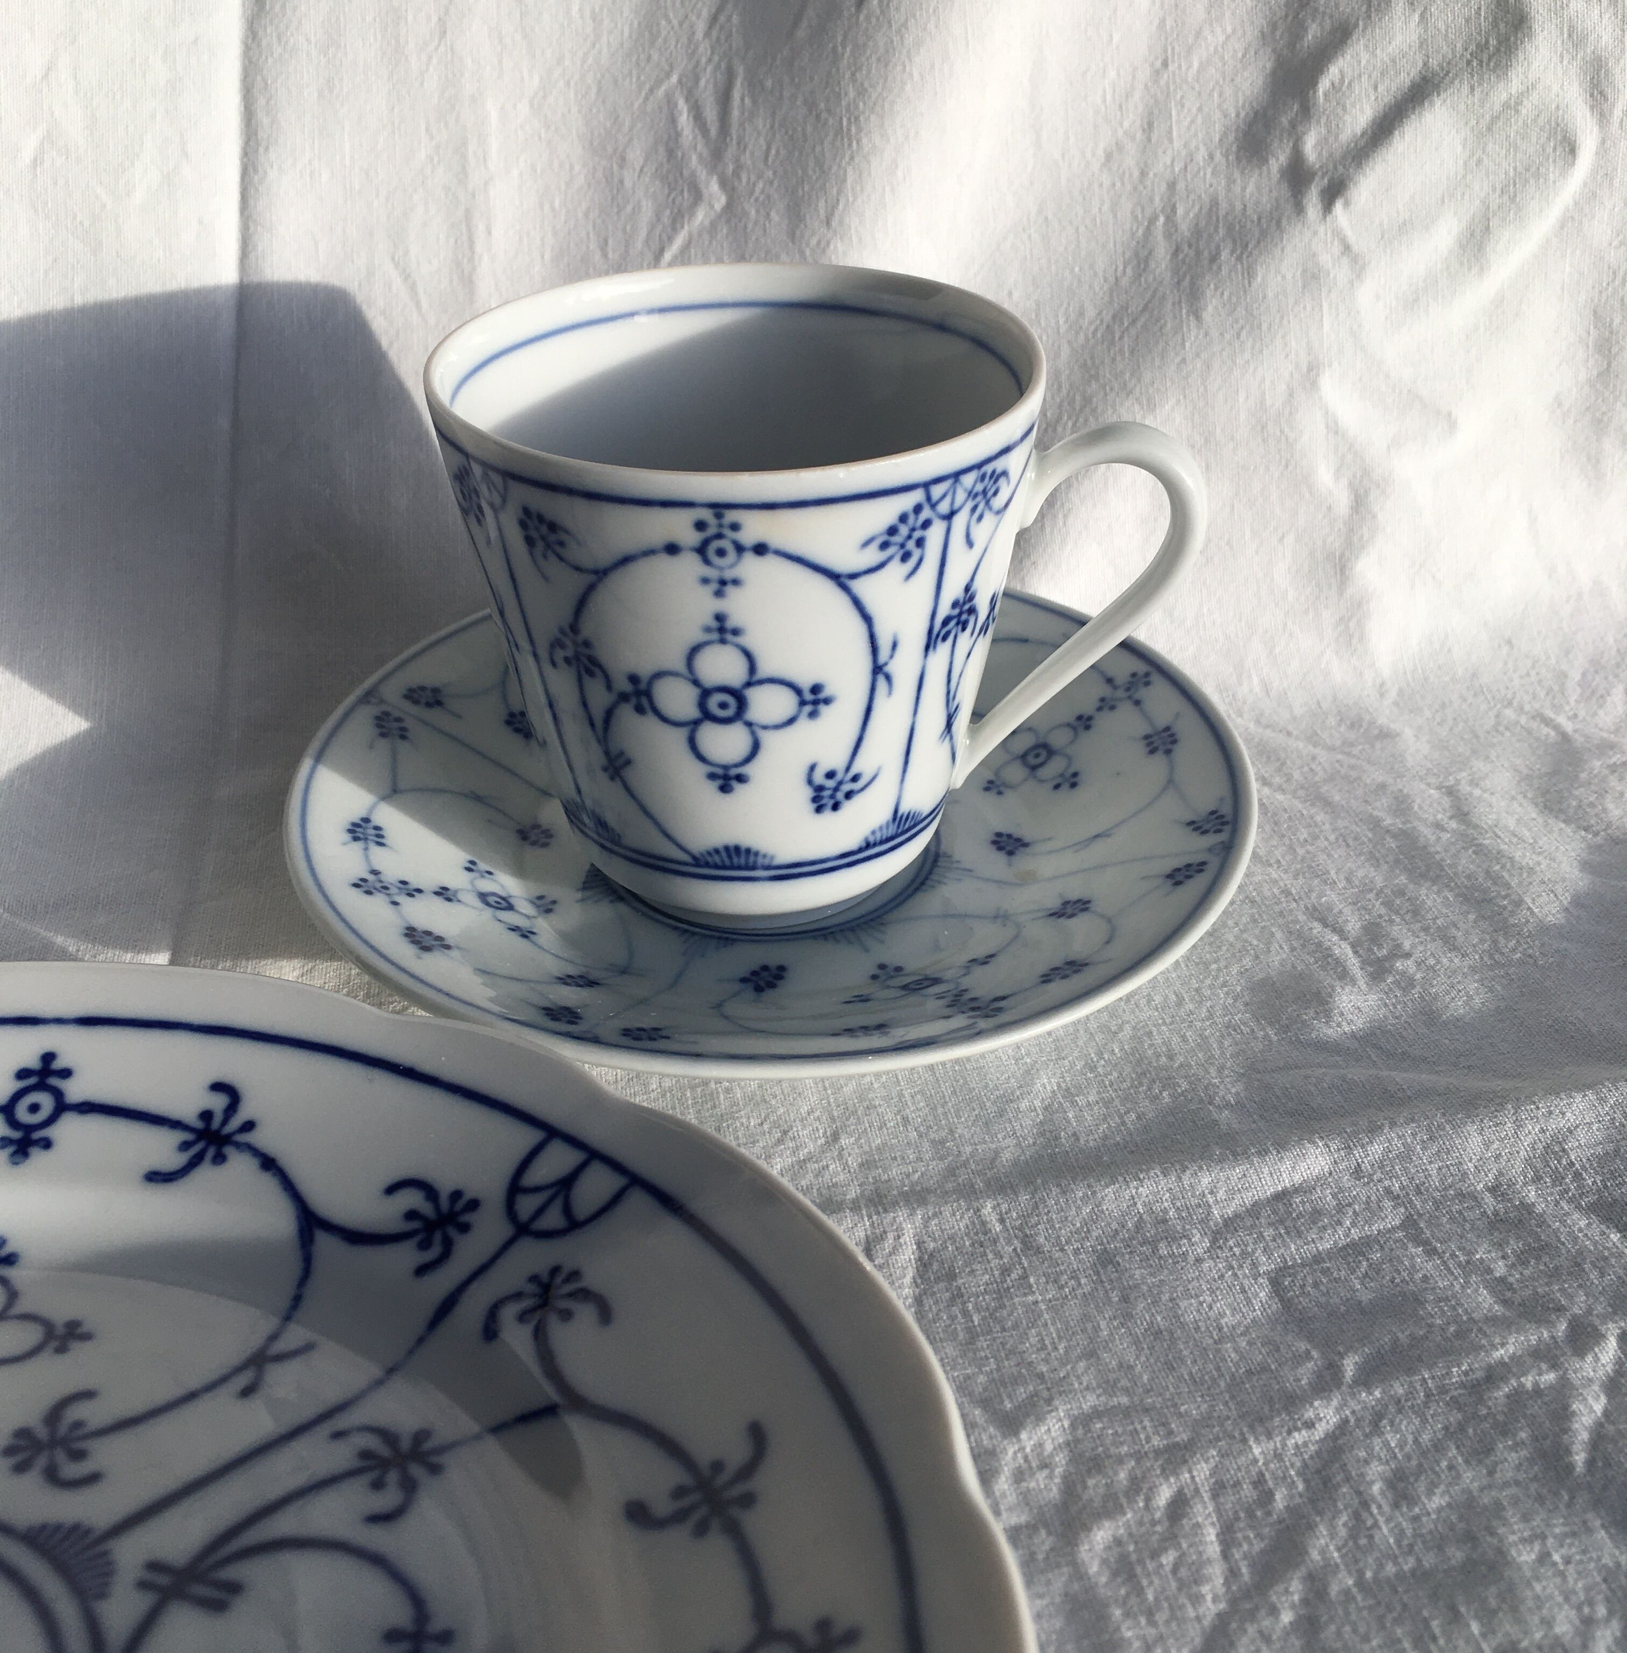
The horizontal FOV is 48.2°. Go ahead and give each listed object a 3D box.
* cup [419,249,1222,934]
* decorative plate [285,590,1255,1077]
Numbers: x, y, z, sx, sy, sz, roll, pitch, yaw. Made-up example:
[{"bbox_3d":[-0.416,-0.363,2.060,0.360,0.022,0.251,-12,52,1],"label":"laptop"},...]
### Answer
[{"bbox_3d":[0.003,-0.030,0.262,0.106,0.078,0.081,-3,34,-4],"label":"cup"},{"bbox_3d":[-0.006,-0.002,0.280,0.144,0.021,0.144,0,33,0],"label":"decorative plate"}]

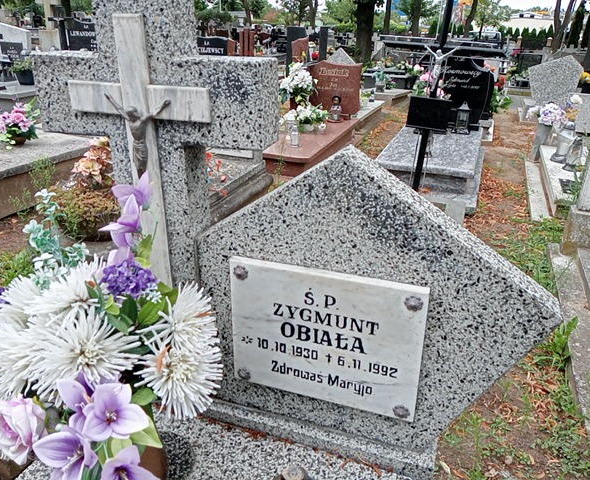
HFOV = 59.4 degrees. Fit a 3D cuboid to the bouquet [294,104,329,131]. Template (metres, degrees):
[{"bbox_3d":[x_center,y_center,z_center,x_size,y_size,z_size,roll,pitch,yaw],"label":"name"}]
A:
[{"bbox_3d":[0.140,-1.333,5.635,0.455,0.293,0.387,8,25,18],"label":"bouquet"}]

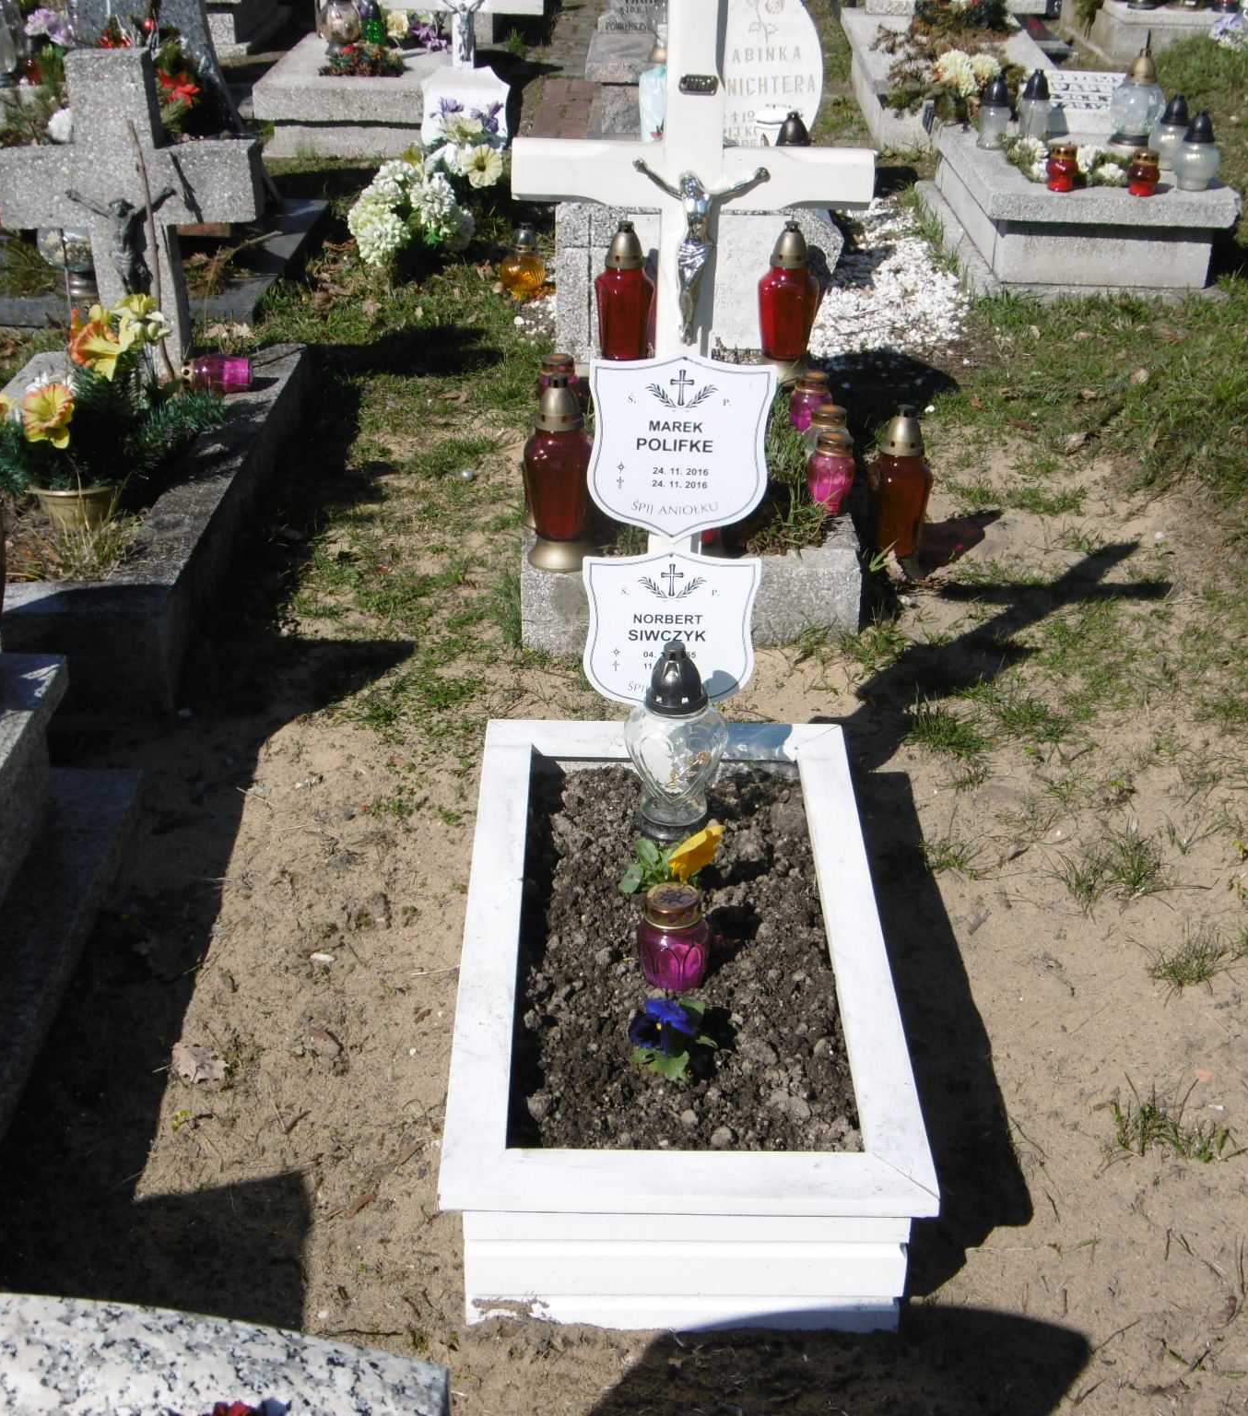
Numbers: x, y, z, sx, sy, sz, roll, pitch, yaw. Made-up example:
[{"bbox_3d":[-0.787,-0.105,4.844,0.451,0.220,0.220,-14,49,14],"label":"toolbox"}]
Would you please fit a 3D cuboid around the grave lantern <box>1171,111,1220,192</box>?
[{"bbox_3d":[1.477,-1.447,5.363,0.124,0.198,0.124,1,28,-1],"label":"grave lantern"}]

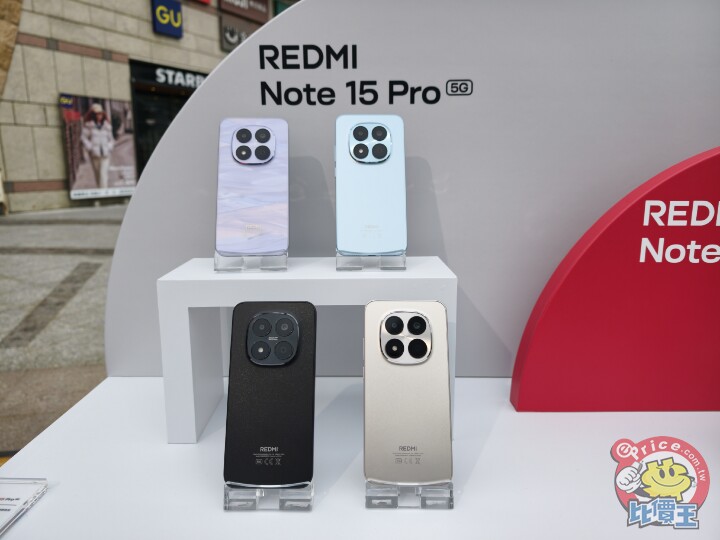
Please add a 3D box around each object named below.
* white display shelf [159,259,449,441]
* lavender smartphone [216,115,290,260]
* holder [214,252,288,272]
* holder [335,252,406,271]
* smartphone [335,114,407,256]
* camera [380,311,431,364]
[{"bbox_3d":[-0.053,0.085,0.576,0.302,0.180,0.118,0,11,-1],"label":"white display shelf"},{"bbox_3d":[-0.120,-0.095,0.561,0.078,0.164,0.011,-1,-12,-4],"label":"lavender smartphone"},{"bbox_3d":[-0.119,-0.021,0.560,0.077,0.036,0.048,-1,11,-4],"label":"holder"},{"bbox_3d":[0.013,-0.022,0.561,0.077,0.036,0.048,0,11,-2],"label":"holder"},{"bbox_3d":[0.013,-0.097,0.559,0.078,0.164,0.011,0,-9,-2],"label":"smartphone"},{"bbox_3d":[0.043,0.062,0.458,0.047,0.048,0.005,0,-12,0],"label":"camera"}]

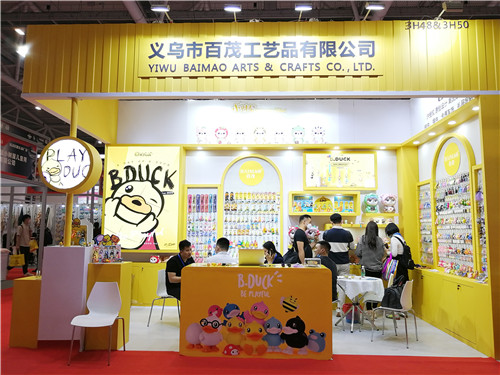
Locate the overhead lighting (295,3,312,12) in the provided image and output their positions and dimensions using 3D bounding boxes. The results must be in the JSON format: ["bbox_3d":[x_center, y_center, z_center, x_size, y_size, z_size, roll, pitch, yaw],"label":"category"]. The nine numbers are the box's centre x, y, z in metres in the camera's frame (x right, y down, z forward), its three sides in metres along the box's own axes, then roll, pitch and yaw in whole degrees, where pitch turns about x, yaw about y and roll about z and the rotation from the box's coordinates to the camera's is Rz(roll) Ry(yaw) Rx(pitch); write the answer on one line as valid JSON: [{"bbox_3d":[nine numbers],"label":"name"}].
[{"bbox_3d":[0.643,-2.163,4.686,0.190,0.085,0.130,0,-6,2],"label":"overhead lighting"}]

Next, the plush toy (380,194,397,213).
[{"bbox_3d":[2.655,0.308,7.463,0.300,0.370,0.260,-1,-6,7],"label":"plush toy"}]

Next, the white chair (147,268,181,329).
[{"bbox_3d":[-1.218,1.695,6.013,0.530,0.800,0.480,-1,-6,9],"label":"white chair"}]

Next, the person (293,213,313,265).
[{"bbox_3d":[0.970,1.342,6.746,0.420,1.730,0.500,0,-6,-1],"label":"person"}]

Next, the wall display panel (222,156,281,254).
[{"bbox_3d":[0.039,0.404,7.635,1.200,2.130,0.100,0,-6,2],"label":"wall display panel"}]

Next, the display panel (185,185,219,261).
[{"bbox_3d":[-0.980,0.716,7.837,0.700,1.540,0.100,0,-6,2],"label":"display panel"}]

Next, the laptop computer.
[{"bbox_3d":[0.023,0.865,4.836,0.310,0.210,0.280,0,-6,2],"label":"laptop computer"}]

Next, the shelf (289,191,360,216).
[{"bbox_3d":[1.404,0.319,7.448,1.315,0.453,0.300,0,-6,2],"label":"shelf"}]

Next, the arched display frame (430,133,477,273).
[{"bbox_3d":[3.109,0.236,5.977,0.100,2.100,1.260,0,-6,2],"label":"arched display frame"}]

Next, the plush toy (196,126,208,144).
[{"bbox_3d":[-0.939,-1.012,7.707,0.240,0.340,0.200,0,-6,2],"label":"plush toy"}]

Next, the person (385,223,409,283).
[{"bbox_3d":[2.453,1.384,6.558,0.420,1.590,0.440,-4,-7,32],"label":"person"}]

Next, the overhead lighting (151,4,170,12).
[{"bbox_3d":[-1.061,-2.132,4.661,0.210,0.070,0.130,0,-6,2],"label":"overhead lighting"}]

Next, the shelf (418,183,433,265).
[{"bbox_3d":[3.116,0.638,6.878,0.120,1.510,0.640,0,-6,2],"label":"shelf"}]

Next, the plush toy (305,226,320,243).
[{"bbox_3d":[1.163,0.912,7.258,0.290,0.380,0.240,1,-6,-6],"label":"plush toy"}]

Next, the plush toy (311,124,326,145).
[{"bbox_3d":[1.379,-1.053,7.853,0.300,0.400,0.200,0,-6,2],"label":"plush toy"}]

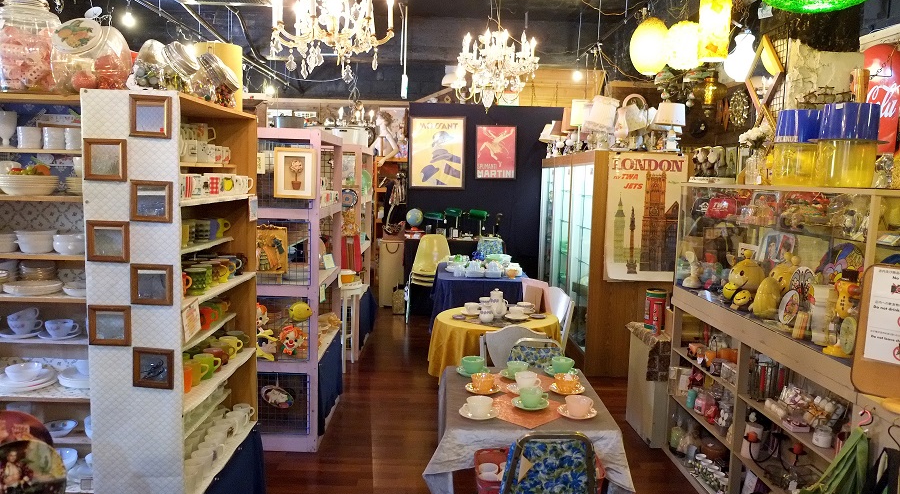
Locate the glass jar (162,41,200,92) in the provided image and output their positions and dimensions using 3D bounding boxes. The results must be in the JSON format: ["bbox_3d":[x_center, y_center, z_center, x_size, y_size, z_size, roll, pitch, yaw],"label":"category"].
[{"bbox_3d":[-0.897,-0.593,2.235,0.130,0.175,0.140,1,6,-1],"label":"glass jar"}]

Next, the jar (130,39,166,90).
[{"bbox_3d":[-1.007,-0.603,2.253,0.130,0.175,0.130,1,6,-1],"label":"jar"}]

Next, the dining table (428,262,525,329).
[{"bbox_3d":[0.281,0.594,6.098,0.800,0.720,1.120,1,6,0],"label":"dining table"}]

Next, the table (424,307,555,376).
[{"bbox_3d":[0.279,0.793,4.163,0.800,0.730,0.800,1,6,-1],"label":"table"}]

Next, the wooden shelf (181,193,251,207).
[{"bbox_3d":[-1.060,-0.196,2.720,0.300,0.020,0.880,1,6,0],"label":"wooden shelf"}]

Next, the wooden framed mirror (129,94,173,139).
[{"bbox_3d":[-0.990,-0.430,2.233,0.142,0.138,0.020,1,6,0],"label":"wooden framed mirror"}]

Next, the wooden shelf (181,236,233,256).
[{"bbox_3d":[-1.123,0.005,2.742,0.200,0.020,0.860,1,6,0],"label":"wooden shelf"}]

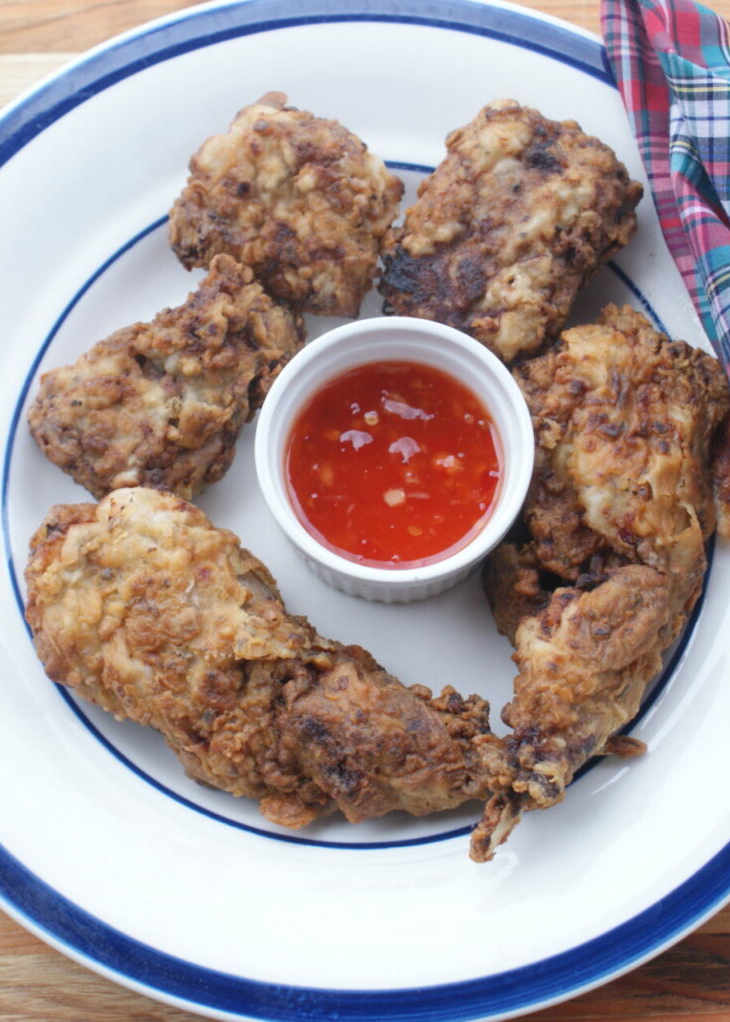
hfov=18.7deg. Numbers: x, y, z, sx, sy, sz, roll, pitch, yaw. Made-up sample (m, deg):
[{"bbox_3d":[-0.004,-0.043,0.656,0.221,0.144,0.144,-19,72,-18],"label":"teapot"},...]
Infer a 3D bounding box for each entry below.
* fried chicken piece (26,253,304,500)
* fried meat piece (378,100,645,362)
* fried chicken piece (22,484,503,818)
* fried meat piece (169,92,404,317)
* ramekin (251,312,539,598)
[{"bbox_3d":[-0.049,-0.031,0.570,0.073,0.037,0.049,-38,78,-11],"label":"fried chicken piece"},{"bbox_3d":[0.037,-0.074,0.584,0.055,0.037,0.073,32,76,8],"label":"fried meat piece"},{"bbox_3d":[-0.029,0.039,0.546,0.131,0.045,0.058,32,76,8],"label":"fried chicken piece"},{"bbox_3d":[-0.019,-0.083,0.585,0.059,0.038,0.054,23,75,5],"label":"fried meat piece"},{"bbox_3d":[0.007,-0.011,0.567,0.069,0.037,0.069,0,74,-1],"label":"ramekin"}]

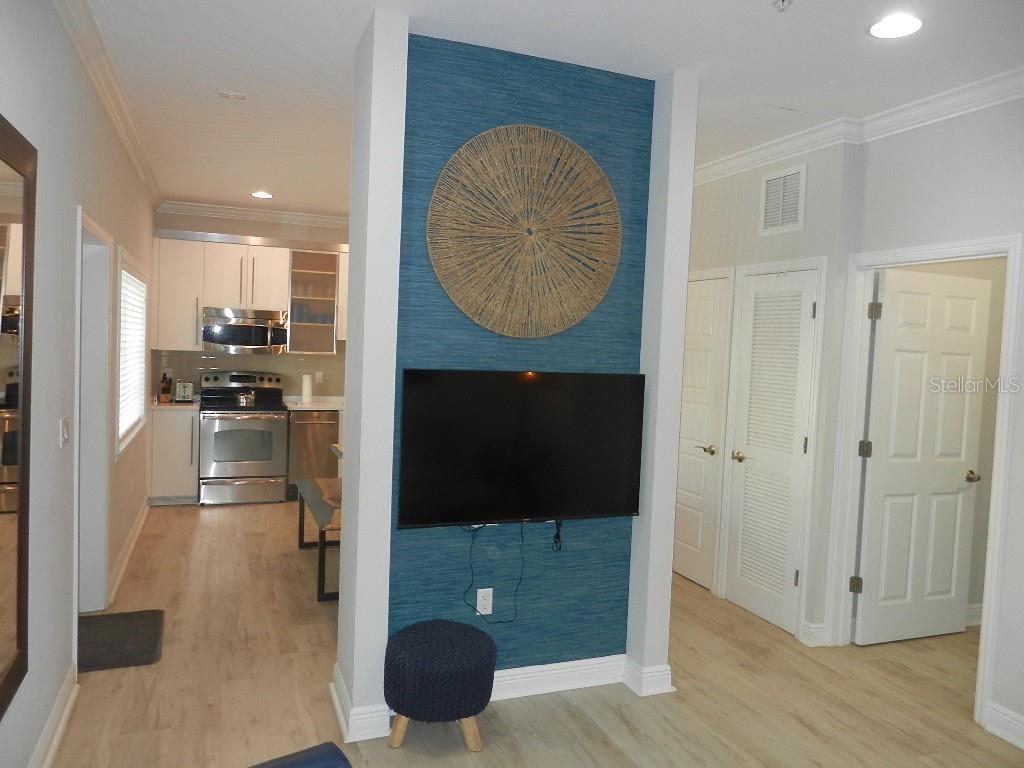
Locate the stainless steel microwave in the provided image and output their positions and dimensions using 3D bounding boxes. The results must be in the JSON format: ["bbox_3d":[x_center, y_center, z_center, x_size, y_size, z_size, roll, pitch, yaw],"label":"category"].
[{"bbox_3d":[-2.554,-0.505,7.101,0.755,0.410,0.400,1,4,-22],"label":"stainless steel microwave"}]

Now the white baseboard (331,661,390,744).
[{"bbox_3d":[-0.655,1.312,3.138,0.179,0.136,0.513,1,3,-21],"label":"white baseboard"}]

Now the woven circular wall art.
[{"bbox_3d":[0.072,-0.644,3.159,0.900,0.900,0.030,1,4,-22],"label":"woven circular wall art"}]

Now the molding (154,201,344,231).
[{"bbox_3d":[-2.493,-1.661,7.278,1.820,0.110,0.090,1,4,-22],"label":"molding"}]

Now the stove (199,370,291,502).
[{"bbox_3d":[-2.537,0.493,7.008,0.757,1.190,0.690,1,4,-22],"label":"stove"}]

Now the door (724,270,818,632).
[{"bbox_3d":[1.532,0.381,4.369,0.045,2.035,0.615,1,4,-22],"label":"door"}]

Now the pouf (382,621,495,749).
[{"bbox_3d":[-0.281,1.180,2.882,0.430,0.460,0.430,1,3,-21],"label":"pouf"}]

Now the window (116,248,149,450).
[{"bbox_3d":[-2.730,-0.267,5.315,0.080,1.250,1.950,1,4,-22],"label":"window"}]

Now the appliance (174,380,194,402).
[{"bbox_3d":[-3.011,0.071,6.812,0.155,0.190,0.270,1,3,-21],"label":"appliance"}]

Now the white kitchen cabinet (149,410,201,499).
[{"bbox_3d":[-3.087,0.629,6.823,0.395,0.890,0.600,1,3,-21],"label":"white kitchen cabinet"}]

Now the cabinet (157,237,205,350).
[{"bbox_3d":[-3.094,-0.811,6.899,0.410,1.000,0.350,1,4,-22],"label":"cabinet"}]

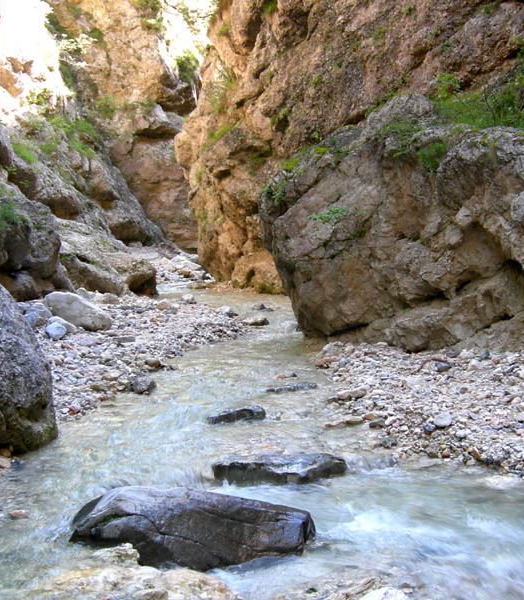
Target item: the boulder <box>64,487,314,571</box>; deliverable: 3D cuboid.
[{"bbox_3d":[-0.324,1.080,3.966,1.164,0.315,0.515,0,4,5],"label":"boulder"}]

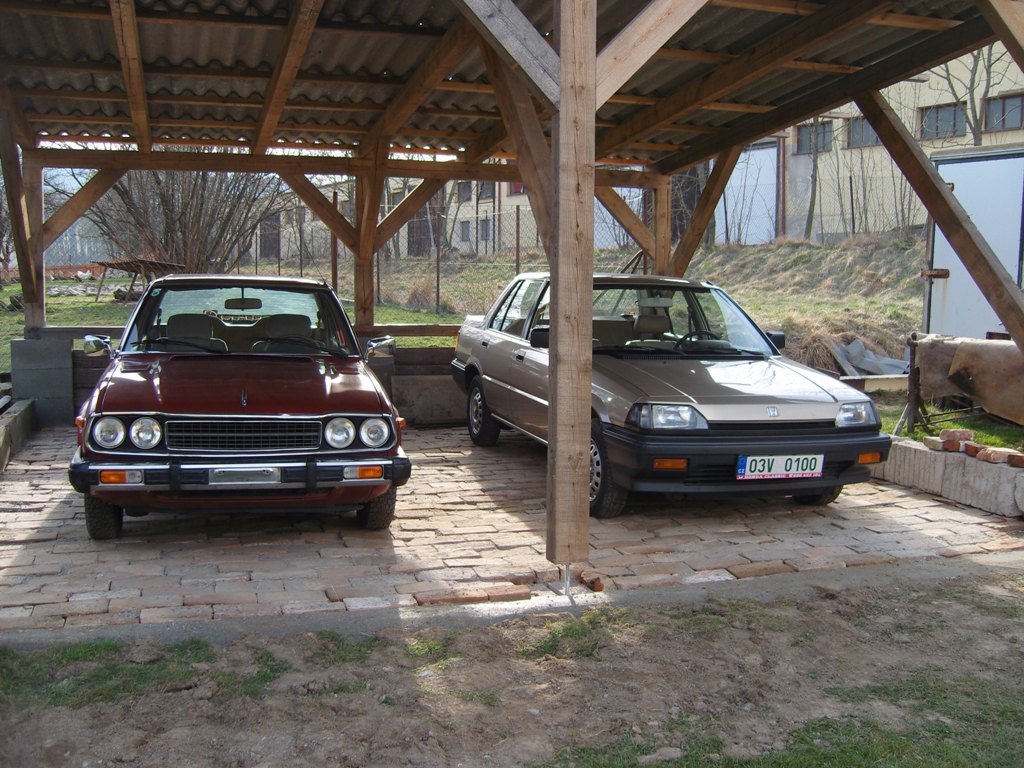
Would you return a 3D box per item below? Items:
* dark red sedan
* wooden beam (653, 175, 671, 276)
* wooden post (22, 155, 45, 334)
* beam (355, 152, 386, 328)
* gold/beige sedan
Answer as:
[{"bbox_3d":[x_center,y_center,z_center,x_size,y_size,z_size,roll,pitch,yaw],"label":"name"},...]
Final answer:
[{"bbox_3d":[-1.732,-0.013,6.471,1.630,1.340,4.150,-1,7,-15],"label":"dark red sedan"},{"bbox_3d":[1.441,-1.226,9.600,0.140,1.500,0.140,0,7,-10],"label":"wooden beam"},{"bbox_3d":[-4.130,-1.215,8.700,0.145,1.550,0.145,0,7,-10],"label":"wooden post"},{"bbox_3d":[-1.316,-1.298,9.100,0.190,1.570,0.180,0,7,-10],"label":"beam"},{"bbox_3d":[0.813,-0.064,7.110,1.650,1.385,4.145,-1,7,-17],"label":"gold/beige sedan"}]

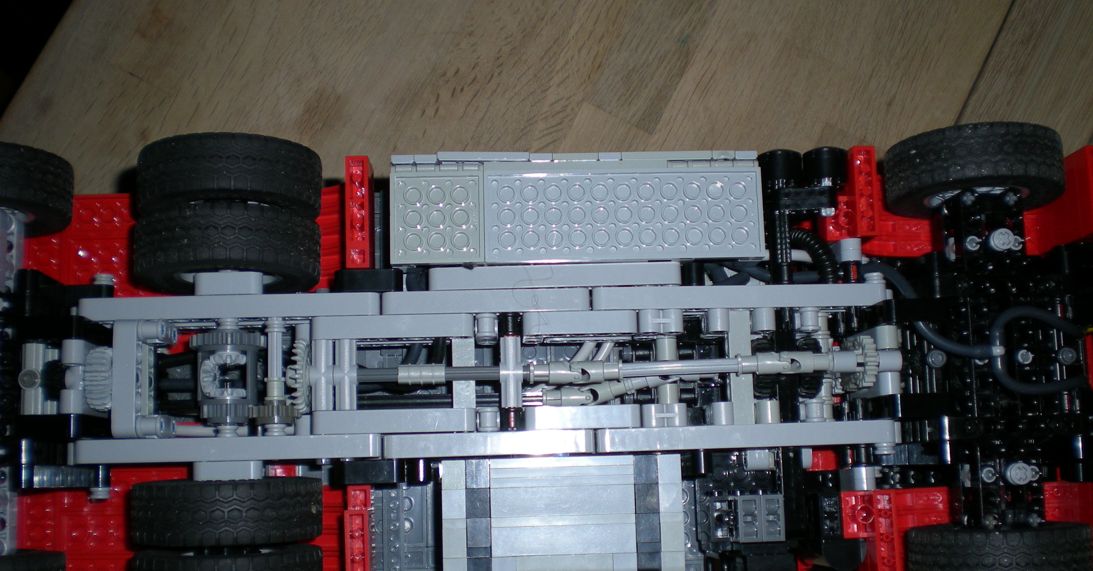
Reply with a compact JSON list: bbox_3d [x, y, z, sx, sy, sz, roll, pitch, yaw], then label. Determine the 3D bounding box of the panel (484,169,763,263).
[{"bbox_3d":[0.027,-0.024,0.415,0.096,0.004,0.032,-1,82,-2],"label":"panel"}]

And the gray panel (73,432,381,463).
[{"bbox_3d":[-0.107,0.055,0.403,0.104,0.008,0.008,-1,81,-3],"label":"gray panel"}]

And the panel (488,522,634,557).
[{"bbox_3d":[0.006,0.085,0.401,0.048,0.008,0.010,-1,82,-2],"label":"panel"}]

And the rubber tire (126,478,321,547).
[{"bbox_3d":[-0.106,0.075,0.400,0.062,0.062,0.020,-1,81,-3],"label":"rubber tire"}]

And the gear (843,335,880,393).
[{"bbox_3d":[0.109,0.027,0.420,0.011,0.019,0.019,-1,82,-2],"label":"gear"}]

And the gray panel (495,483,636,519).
[{"bbox_3d":[0.005,0.073,0.405,0.048,0.008,0.010,-1,81,-3],"label":"gray panel"}]

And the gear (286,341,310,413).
[{"bbox_3d":[-0.084,0.031,0.407,0.008,0.025,0.025,-1,81,-3],"label":"gear"}]

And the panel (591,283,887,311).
[{"bbox_3d":[0.068,0.004,0.417,0.104,0.008,0.008,-1,81,-3],"label":"panel"}]

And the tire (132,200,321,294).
[{"bbox_3d":[-0.110,-0.013,0.416,0.062,0.062,0.020,-1,82,-2],"label":"tire"}]

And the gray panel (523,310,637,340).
[{"bbox_3d":[0.011,0.013,0.413,0.040,0.008,0.008,-1,81,-3],"label":"gray panel"}]

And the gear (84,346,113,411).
[{"bbox_3d":[-0.151,0.032,0.408,0.008,0.022,0.022,-1,82,-2],"label":"gear"}]

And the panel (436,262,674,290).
[{"bbox_3d":[0.003,-0.002,0.415,0.088,0.008,0.008,-1,81,-3],"label":"panel"}]

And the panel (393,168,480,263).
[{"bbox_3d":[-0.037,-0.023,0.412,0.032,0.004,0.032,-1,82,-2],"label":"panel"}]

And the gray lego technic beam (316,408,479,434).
[{"bbox_3d":[-0.052,0.046,0.409,0.056,0.008,0.008,-1,82,-2],"label":"gray lego technic beam"}]

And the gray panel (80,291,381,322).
[{"bbox_3d":[-0.108,0.008,0.409,0.104,0.008,0.008,-1,81,-3],"label":"gray panel"}]

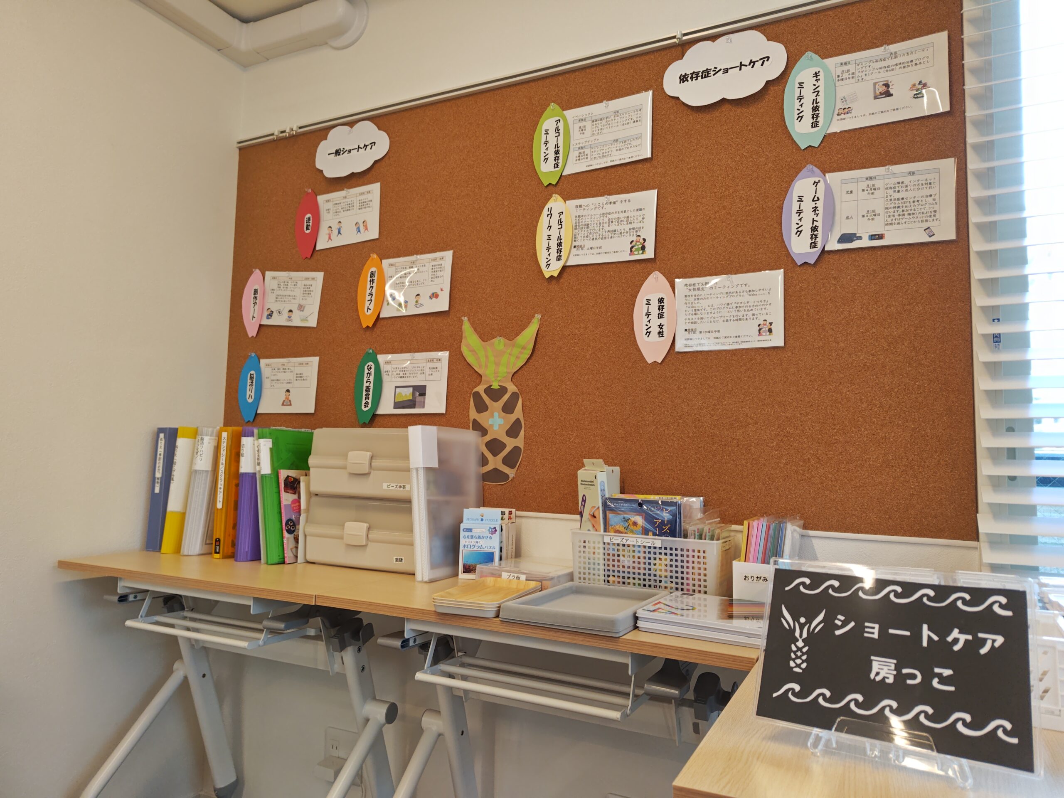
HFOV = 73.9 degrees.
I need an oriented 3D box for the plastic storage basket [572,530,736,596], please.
[{"bbox_3d":[0.230,0.315,1.340,0.280,0.123,0.140,-1,-5,26],"label":"plastic storage basket"}]

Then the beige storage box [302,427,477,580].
[{"bbox_3d":[-0.331,0.229,1.652,0.347,0.317,0.200,-1,-5,26],"label":"beige storage box"}]

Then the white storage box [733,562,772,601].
[{"bbox_3d":[0.417,0.332,1.271,0.079,0.087,0.155,-1,-5,26],"label":"white storage box"}]

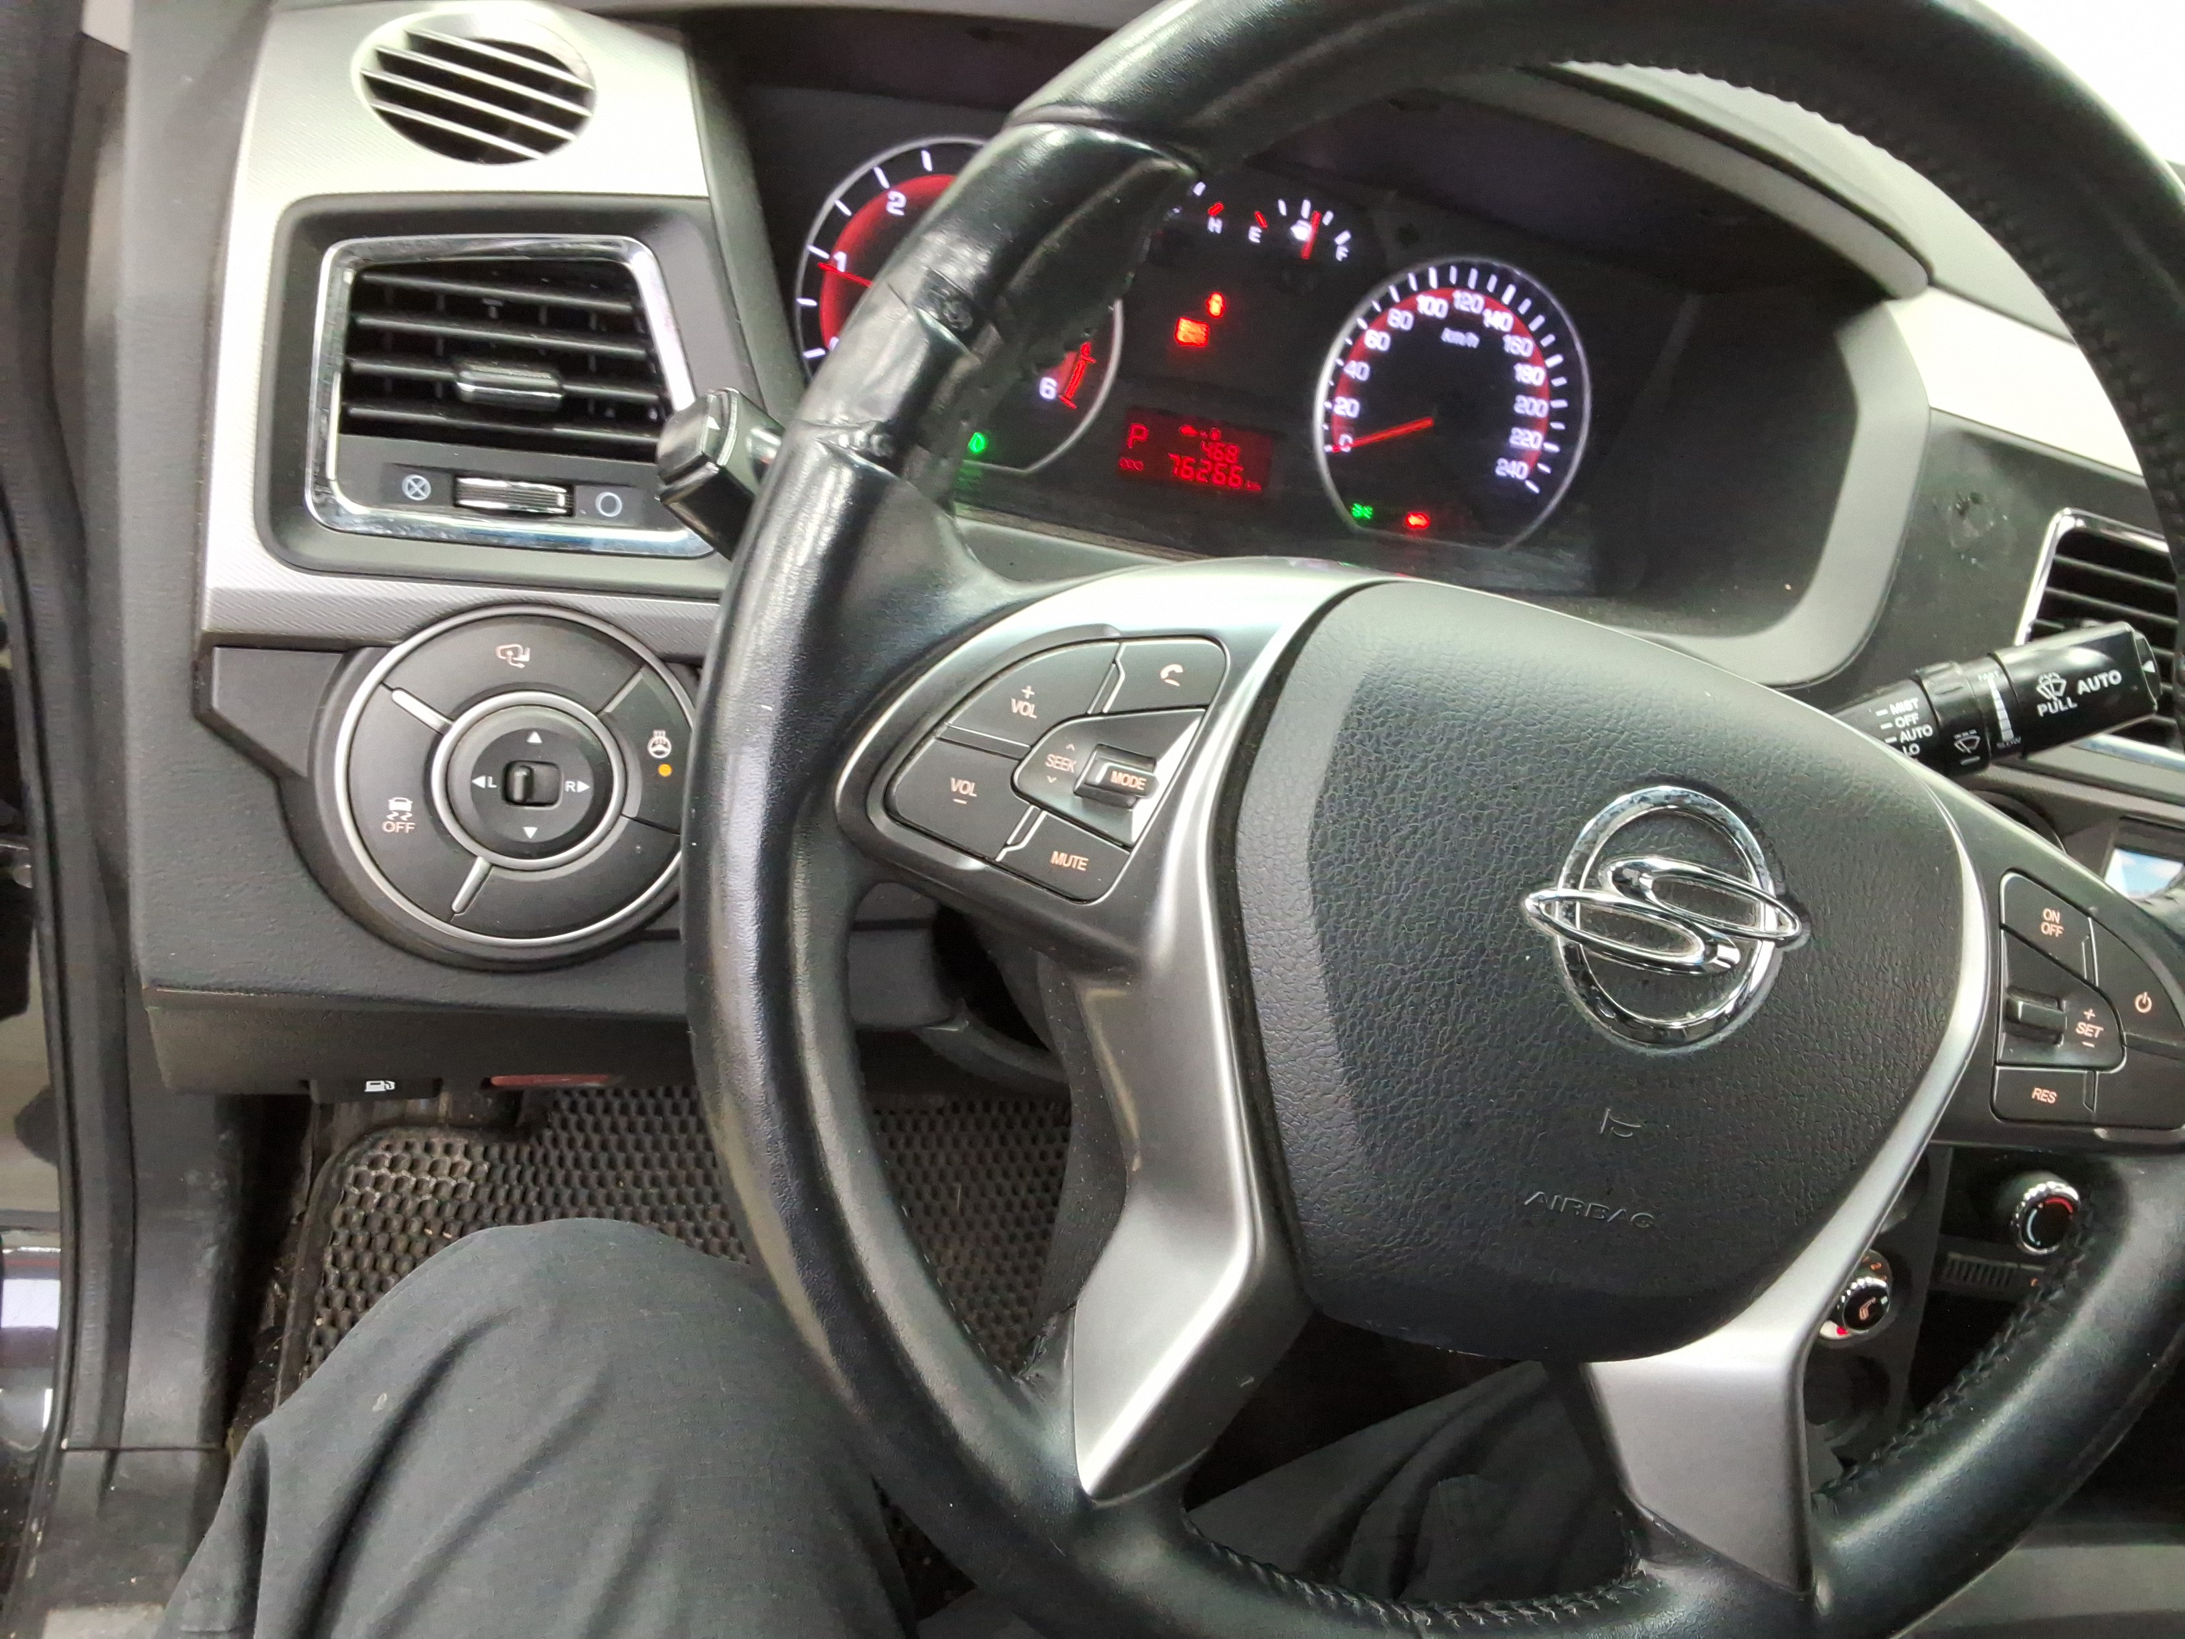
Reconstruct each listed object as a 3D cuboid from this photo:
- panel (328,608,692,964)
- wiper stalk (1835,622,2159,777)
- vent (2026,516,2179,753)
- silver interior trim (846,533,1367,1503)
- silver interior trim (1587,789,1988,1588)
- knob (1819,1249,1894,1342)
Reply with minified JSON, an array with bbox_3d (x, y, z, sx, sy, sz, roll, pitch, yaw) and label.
[{"bbox_3d":[-0.152,-0.009,0.463,0.101,0.098,0.024,5,17,-19],"label":"panel"},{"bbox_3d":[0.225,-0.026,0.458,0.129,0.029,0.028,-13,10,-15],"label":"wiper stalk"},{"bbox_3d":[0.362,-0.060,0.611,0.105,0.076,0.032,13,15,-4],"label":"vent"},{"bbox_3d":[0.001,0.039,0.339,0.112,0.184,0.044,6,5,-17],"label":"silver interior trim"},{"bbox_3d":[0.154,0.077,0.389,0.077,0.179,0.042,10,4,-17],"label":"silver interior trim"},{"bbox_3d":[0.310,0.194,0.715,0.037,0.037,0.025,6,5,-18],"label":"knob"}]

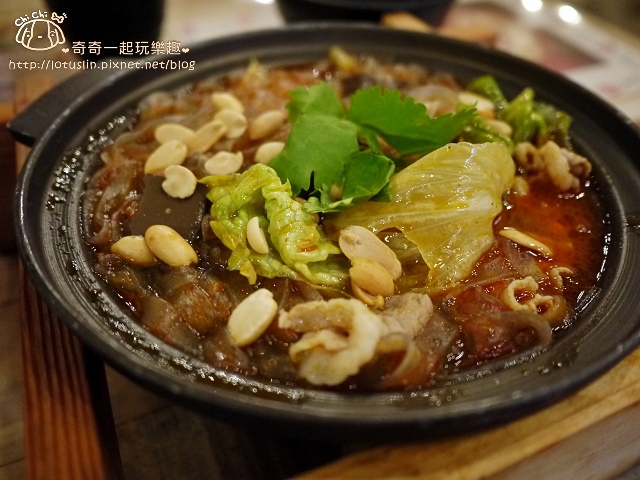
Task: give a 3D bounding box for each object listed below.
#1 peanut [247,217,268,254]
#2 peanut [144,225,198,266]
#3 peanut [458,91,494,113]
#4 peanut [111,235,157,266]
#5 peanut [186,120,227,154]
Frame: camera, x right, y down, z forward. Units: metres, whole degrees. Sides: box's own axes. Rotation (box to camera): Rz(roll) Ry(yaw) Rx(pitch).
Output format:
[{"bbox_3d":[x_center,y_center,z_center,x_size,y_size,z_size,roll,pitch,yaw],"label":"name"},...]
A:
[{"bbox_3d":[-0.016,-0.001,0.136,0.004,0.008,0.013,-27,46,6],"label":"peanut"},{"bbox_3d":[-0.036,0.001,0.124,0.016,0.007,0.008,30,50,27],"label":"peanut"},{"bbox_3d":[0.058,-0.051,0.194,0.010,0.007,0.015,-34,55,-27],"label":"peanut"},{"bbox_3d":[-0.051,0.003,0.141,0.015,0.006,0.009,21,41,22],"label":"peanut"},{"bbox_3d":[-0.034,-0.031,0.157,0.009,0.005,0.018,14,44,13],"label":"peanut"}]

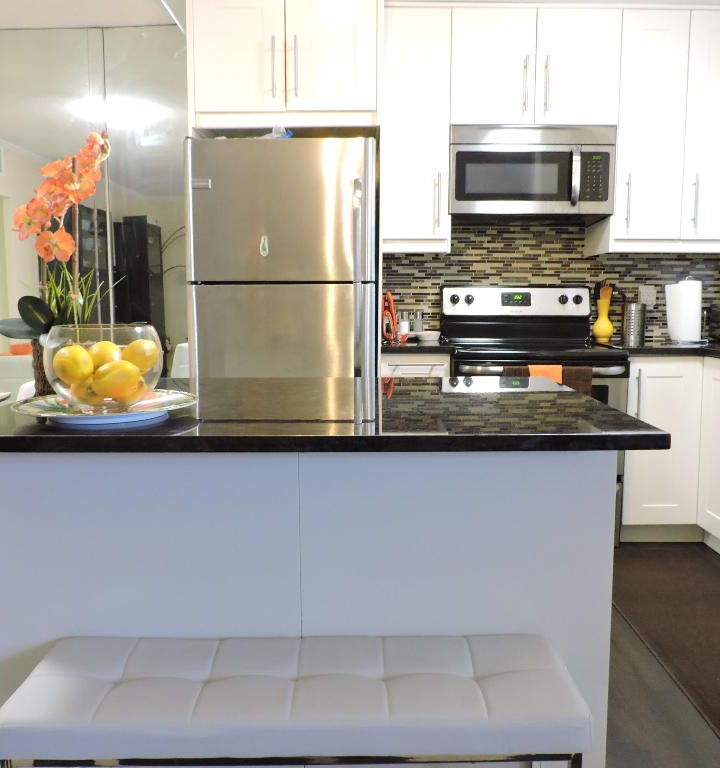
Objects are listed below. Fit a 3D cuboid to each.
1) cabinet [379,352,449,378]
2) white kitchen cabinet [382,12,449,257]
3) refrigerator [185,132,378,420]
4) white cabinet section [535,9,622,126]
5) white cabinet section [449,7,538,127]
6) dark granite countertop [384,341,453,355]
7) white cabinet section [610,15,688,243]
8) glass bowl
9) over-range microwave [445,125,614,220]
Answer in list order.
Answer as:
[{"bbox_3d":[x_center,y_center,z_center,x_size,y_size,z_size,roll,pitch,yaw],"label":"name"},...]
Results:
[{"bbox_3d":[0.236,0.217,3.378,0.297,0.745,0.610,0,7,-1],"label":"cabinet"},{"bbox_3d":[0.252,-1.145,3.358,0.300,1.060,0.365,0,7,-1],"label":"white kitchen cabinet"},{"bbox_3d":[-0.315,-0.157,3.281,0.759,1.751,0.765,0,7,0],"label":"refrigerator"},{"bbox_3d":[0.969,-1.425,3.334,0.382,0.495,0.365,0,7,-1],"label":"white cabinet section"},{"bbox_3d":[0.602,-1.444,3.372,0.382,0.495,0.360,0,7,0],"label":"white cabinet section"},{"bbox_3d":[0.242,-0.182,3.385,0.297,0.034,0.622,0,7,0],"label":"dark granite countertop"},{"bbox_3d":[1.327,-1.189,3.406,0.308,1.012,0.360,0,7,0],"label":"white cabinet section"},{"bbox_3d":[-0.448,-0.028,1.245,0.206,0.148,0.206,0,7,-1],"label":"glass bowl"},{"bbox_3d":[0.772,-0.977,3.367,0.753,0.392,0.400,0,7,-1],"label":"over-range microwave"}]

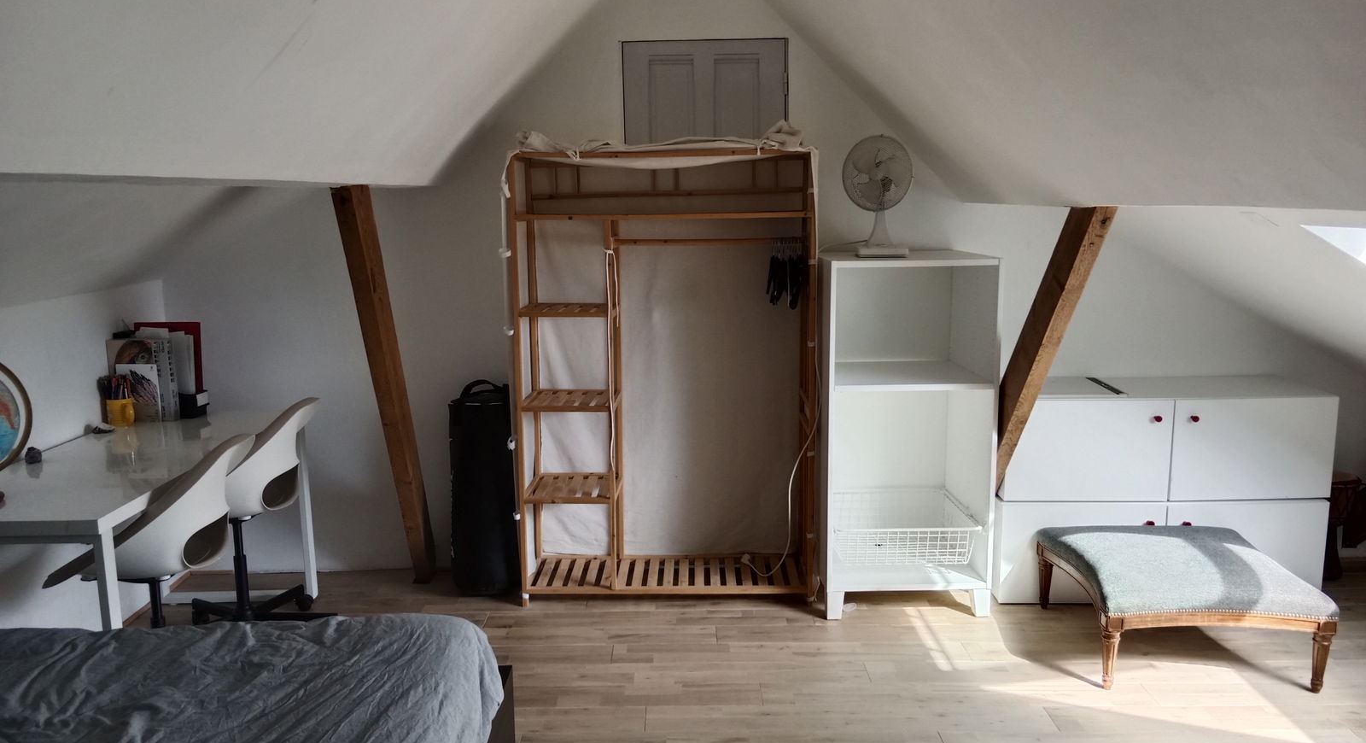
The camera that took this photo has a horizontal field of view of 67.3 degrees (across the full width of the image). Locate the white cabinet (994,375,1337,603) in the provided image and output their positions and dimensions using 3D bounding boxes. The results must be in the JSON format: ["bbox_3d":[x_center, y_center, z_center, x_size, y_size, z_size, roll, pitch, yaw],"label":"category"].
[{"bbox_3d":[1.808,0.449,4.022,1.205,0.795,0.420,-1,9,0],"label":"white cabinet"}]

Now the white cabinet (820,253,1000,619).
[{"bbox_3d":[0.813,0.213,3.938,0.600,1.310,0.565,-1,9,-1],"label":"white cabinet"}]

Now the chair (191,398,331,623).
[{"bbox_3d":[-1.537,0.523,3.576,0.620,0.865,0.630,0,9,1],"label":"chair"}]

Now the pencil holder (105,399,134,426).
[{"bbox_3d":[-2.043,0.143,3.719,0.090,0.100,0.105,-5,10,-23],"label":"pencil holder"}]

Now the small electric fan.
[{"bbox_3d":[0.704,-0.635,3.736,0.260,0.440,0.220,2,10,18],"label":"small electric fan"}]

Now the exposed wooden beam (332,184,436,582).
[{"bbox_3d":[-1.071,0.111,3.790,0.070,1.720,0.155,0,32,1],"label":"exposed wooden beam"}]

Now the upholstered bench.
[{"bbox_3d":[1.661,0.780,3.484,0.720,0.320,0.720,0,9,2],"label":"upholstered bench"}]

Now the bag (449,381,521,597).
[{"bbox_3d":[-0.775,0.447,4.064,0.255,0.840,0.250,0,9,1],"label":"bag"}]

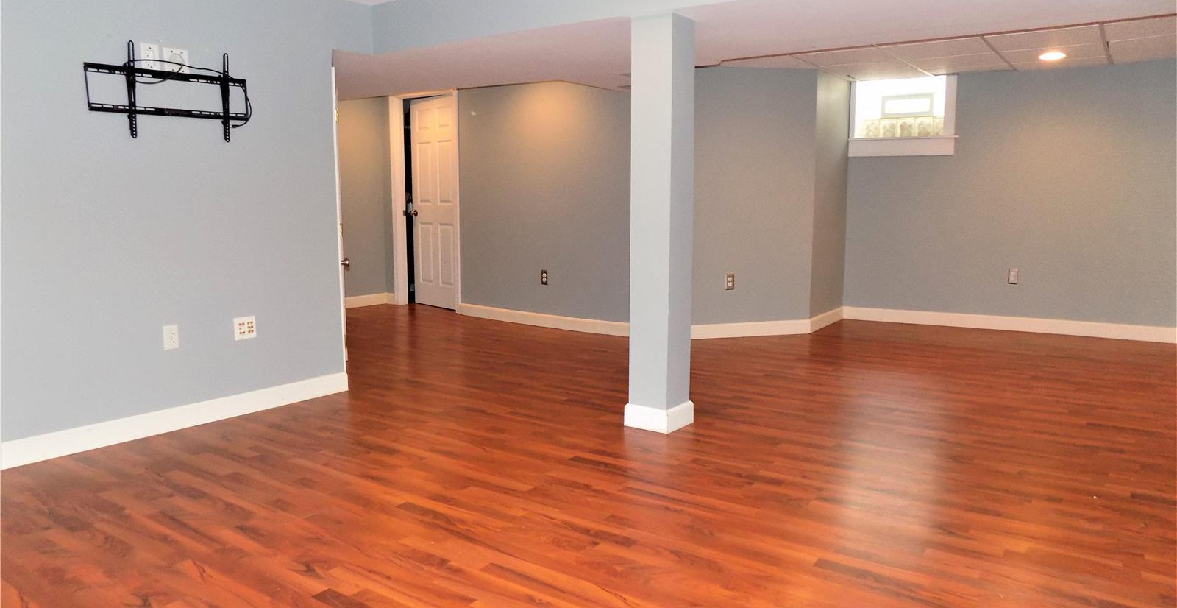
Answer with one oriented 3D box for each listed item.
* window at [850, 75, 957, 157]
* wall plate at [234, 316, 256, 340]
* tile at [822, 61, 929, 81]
[{"bbox_3d":[2.725,-1.614,6.791,0.870,0.655,0.120,5,9,32],"label":"window"},{"bbox_3d":[-1.742,0.124,3.975,0.010,0.113,0.114,5,9,36],"label":"wall plate"},{"bbox_3d":[2.346,-1.890,6.333,0.631,0.020,0.866,5,9,33],"label":"tile"}]

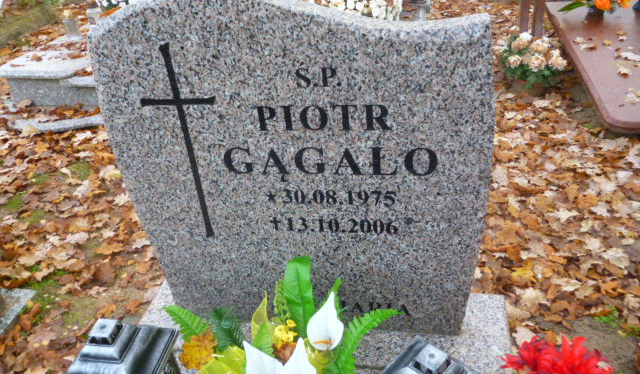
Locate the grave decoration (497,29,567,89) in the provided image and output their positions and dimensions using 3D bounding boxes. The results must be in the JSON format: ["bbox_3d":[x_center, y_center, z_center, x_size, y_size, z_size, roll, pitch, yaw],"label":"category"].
[{"bbox_3d":[0.998,-0.591,2.420,0.310,0.280,0.290,2,34,13],"label":"grave decoration"}]

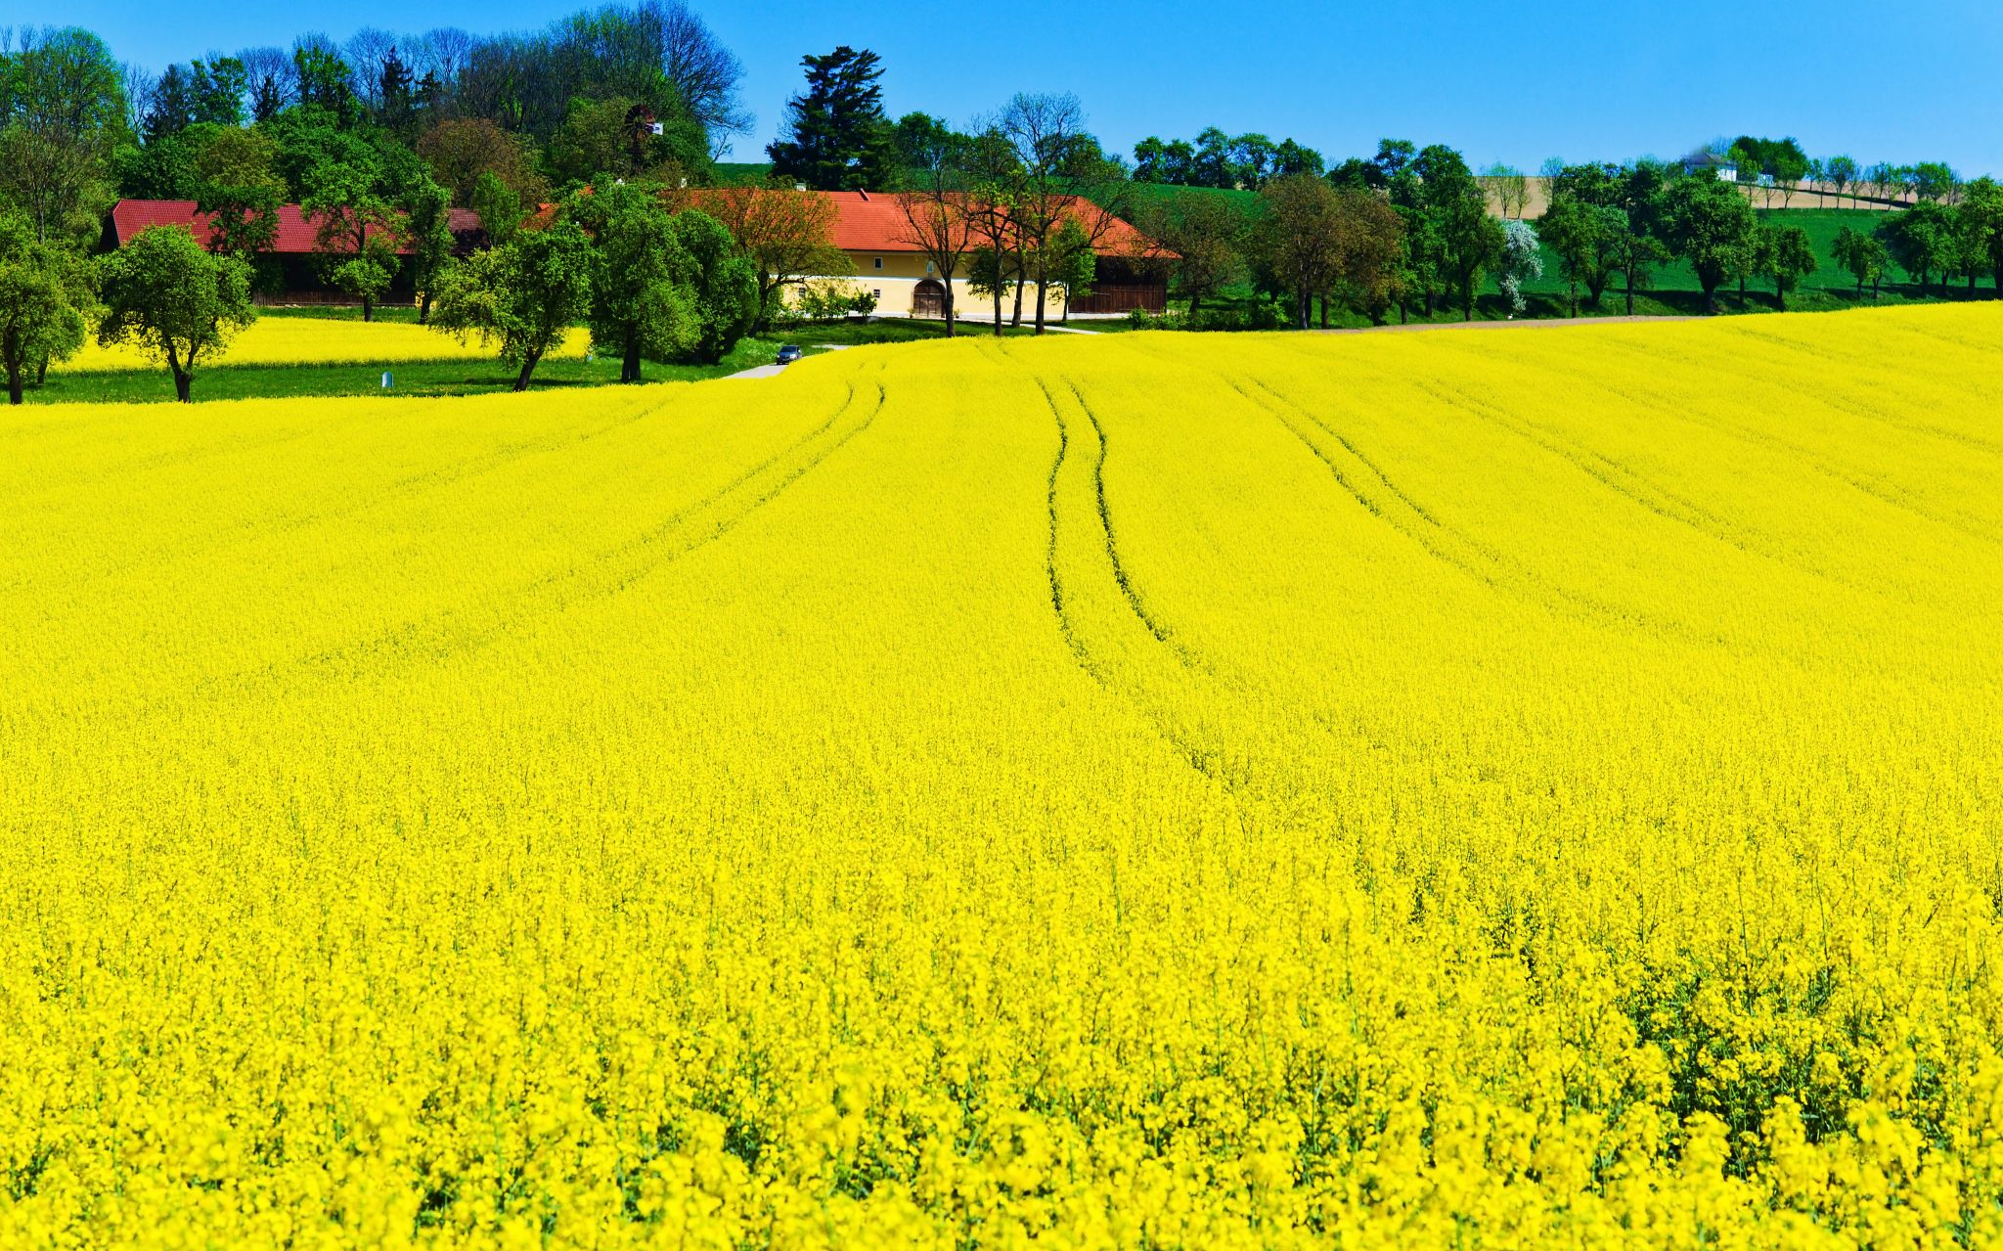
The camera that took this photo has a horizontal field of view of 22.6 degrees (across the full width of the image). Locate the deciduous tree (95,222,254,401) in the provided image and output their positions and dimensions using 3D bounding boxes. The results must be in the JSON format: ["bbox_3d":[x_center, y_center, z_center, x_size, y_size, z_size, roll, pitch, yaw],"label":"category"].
[{"bbox_3d":[-54.200,-20.450,328.000,10.150,11.110,10.150,0,1,-9],"label":"deciduous tree"}]

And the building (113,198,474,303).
[{"bbox_3d":[-69.360,-36.000,490.000,35.260,10.000,12.000,0,1,-17],"label":"building"}]

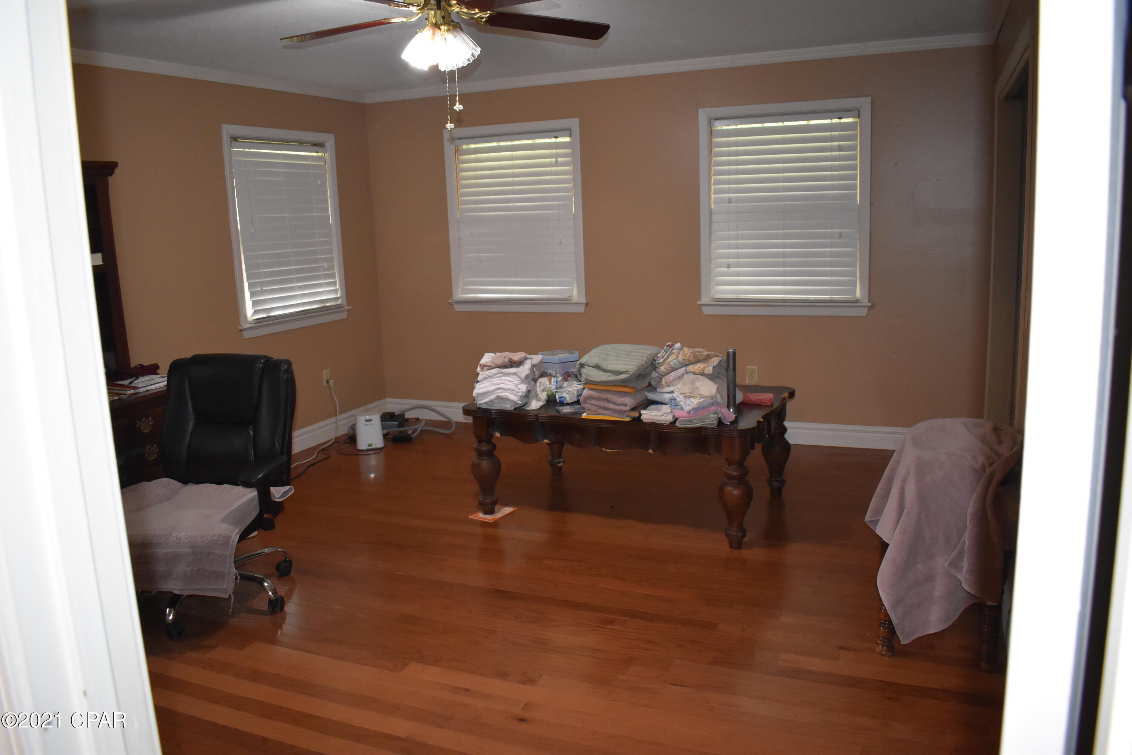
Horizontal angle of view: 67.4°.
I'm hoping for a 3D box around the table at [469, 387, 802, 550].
[{"bbox_3d":[0.322,0.384,4.327,1.510,0.550,0.930,3,12,26],"label":"table"}]

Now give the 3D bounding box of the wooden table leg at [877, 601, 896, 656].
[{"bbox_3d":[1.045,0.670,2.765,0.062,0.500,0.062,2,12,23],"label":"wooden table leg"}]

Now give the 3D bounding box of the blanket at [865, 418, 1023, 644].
[{"bbox_3d":[1.202,0.489,2.736,0.460,0.660,0.430,2,12,23],"label":"blanket"}]

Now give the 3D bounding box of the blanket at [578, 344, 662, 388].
[{"bbox_3d":[0.261,-0.069,4.037,0.320,0.145,0.390,2,12,23],"label":"blanket"}]

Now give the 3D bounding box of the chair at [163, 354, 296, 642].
[{"bbox_3d":[-1.441,0.430,3.320,0.630,0.970,0.710,-2,11,3],"label":"chair"}]

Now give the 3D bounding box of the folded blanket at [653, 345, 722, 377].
[{"bbox_3d":[0.565,-0.072,3.937,0.310,0.140,0.310,2,12,23],"label":"folded blanket"}]

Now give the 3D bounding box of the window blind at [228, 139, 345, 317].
[{"bbox_3d":[-1.784,-0.963,5.499,0.060,1.119,0.920,2,12,23],"label":"window blind"}]

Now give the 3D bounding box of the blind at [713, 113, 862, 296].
[{"bbox_3d":[1.317,-1.015,5.132,0.897,1.134,0.060,2,12,23],"label":"blind"}]

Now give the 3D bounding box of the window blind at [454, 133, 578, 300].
[{"bbox_3d":[-0.364,-1.095,5.853,0.905,1.147,0.060,2,12,23],"label":"window blind"}]

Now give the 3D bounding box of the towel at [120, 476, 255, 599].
[{"bbox_3d":[-1.438,0.586,3.232,0.580,0.300,0.520,-2,11,3],"label":"towel"}]

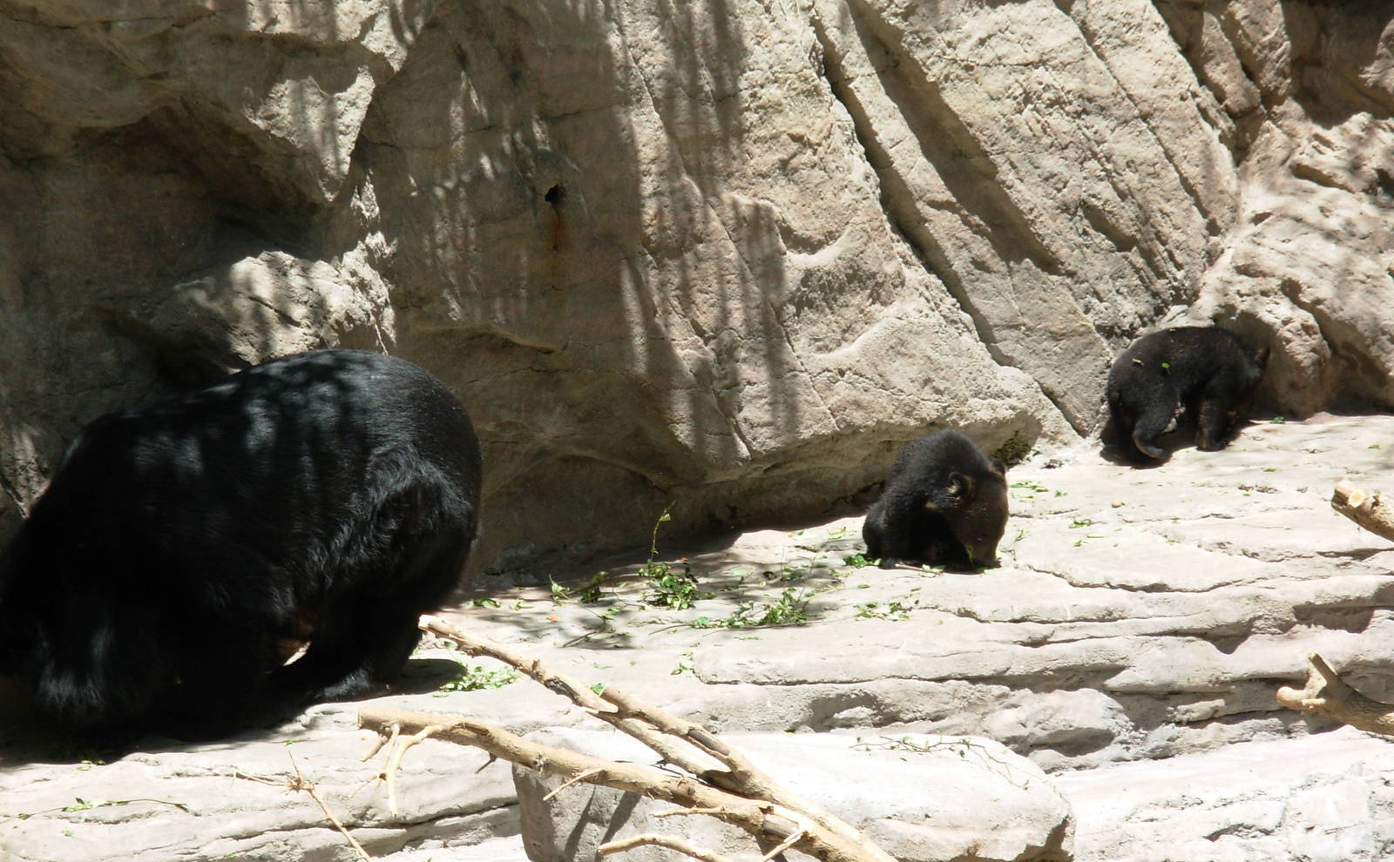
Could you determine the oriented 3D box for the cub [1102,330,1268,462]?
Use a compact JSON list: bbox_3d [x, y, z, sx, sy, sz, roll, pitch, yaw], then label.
[{"bbox_3d":[1.217,-0.092,19.000,0.440,0.310,0.230,-6,12,-31],"label":"cub"}]

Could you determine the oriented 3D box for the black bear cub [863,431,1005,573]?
[{"bbox_3d":[0.561,0.163,18.000,0.380,0.300,0.230,9,13,41],"label":"black bear cub"}]

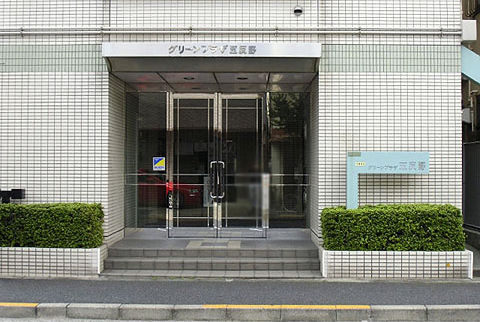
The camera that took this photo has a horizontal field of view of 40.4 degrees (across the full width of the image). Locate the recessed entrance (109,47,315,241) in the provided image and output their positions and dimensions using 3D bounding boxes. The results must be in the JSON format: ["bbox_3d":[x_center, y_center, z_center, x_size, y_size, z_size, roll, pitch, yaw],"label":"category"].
[{"bbox_3d":[-0.378,-0.200,10.180,3.120,2.950,1.450,0,-1,1],"label":"recessed entrance"}]

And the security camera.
[{"bbox_3d":[0.868,-2.260,9.850,0.140,0.160,0.120,0,-1,1],"label":"security camera"}]

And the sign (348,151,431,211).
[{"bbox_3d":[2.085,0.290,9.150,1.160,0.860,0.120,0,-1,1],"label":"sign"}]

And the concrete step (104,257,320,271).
[{"bbox_3d":[-0.390,1.474,9.360,3.080,0.135,0.360,0,-1,1],"label":"concrete step"}]

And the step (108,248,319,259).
[{"bbox_3d":[-0.385,1.347,9.700,3.080,0.130,0.360,0,-1,1],"label":"step"}]

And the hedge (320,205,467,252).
[{"bbox_3d":[2.075,0.920,9.130,1.960,0.630,0.660,0,-1,1],"label":"hedge"}]

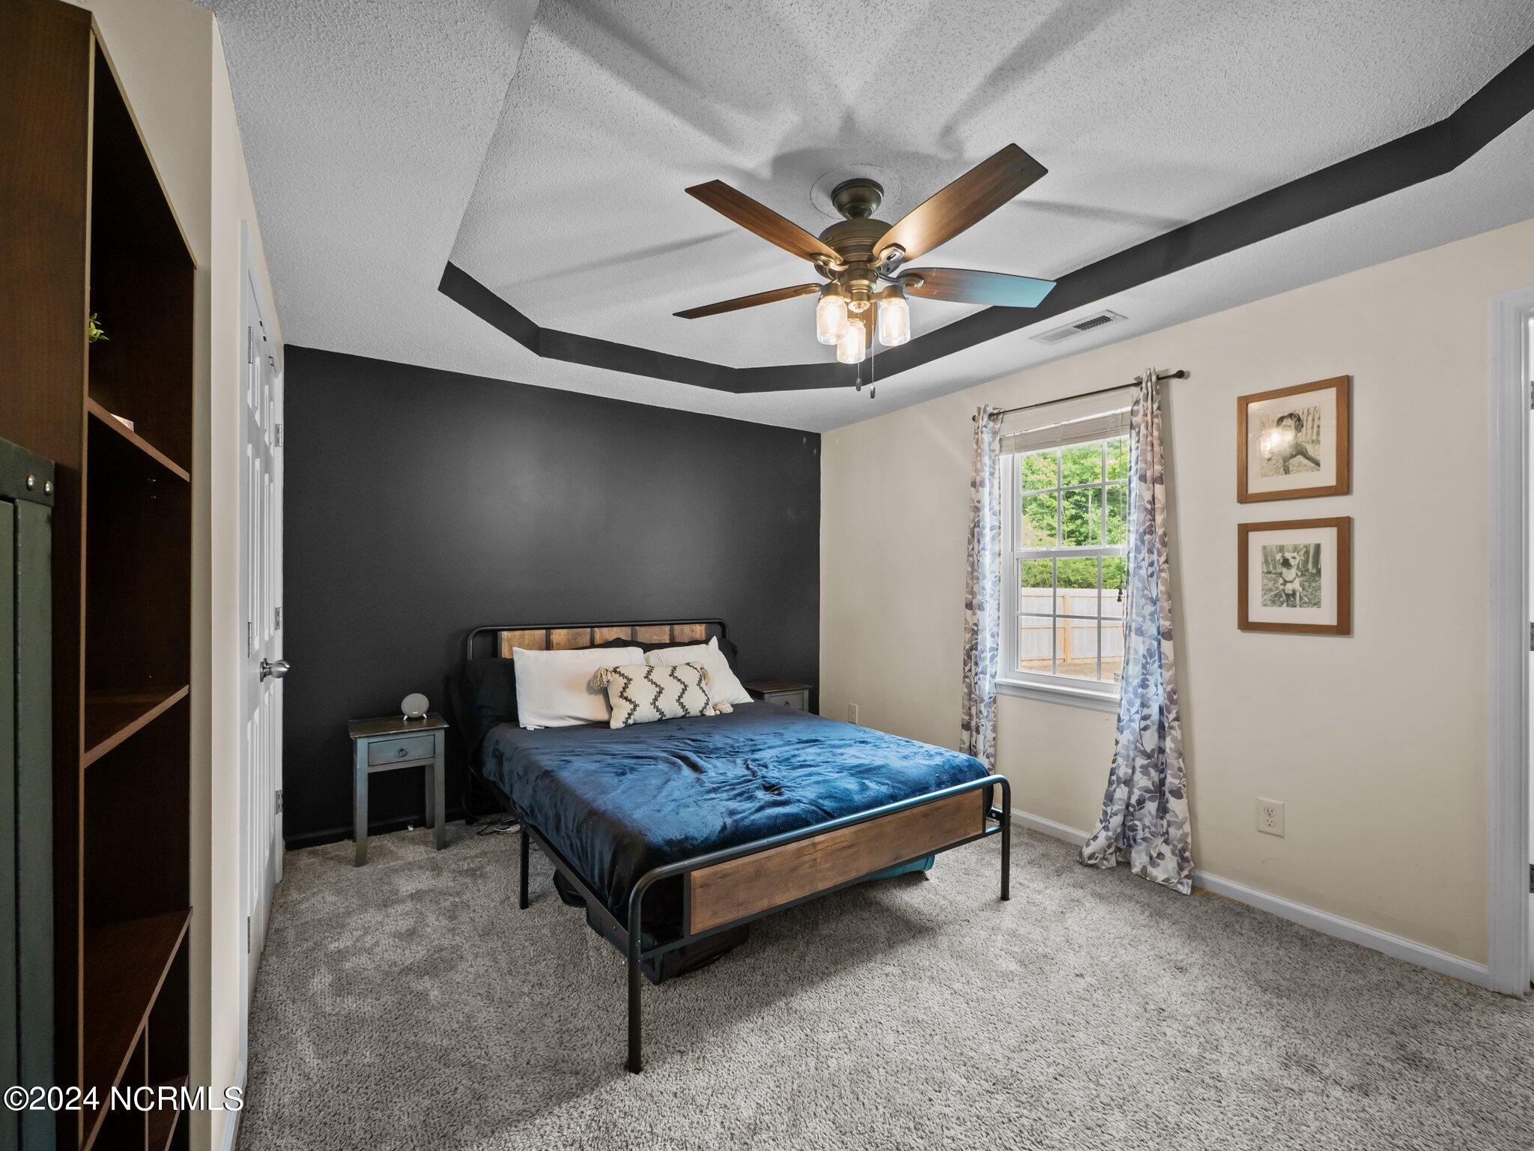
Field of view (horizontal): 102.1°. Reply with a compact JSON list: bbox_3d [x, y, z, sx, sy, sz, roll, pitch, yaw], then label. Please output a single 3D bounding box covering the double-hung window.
[{"bbox_3d":[1.460,-0.055,3.003,0.110,1.360,0.770,0,0,-34],"label":"double-hung window"}]

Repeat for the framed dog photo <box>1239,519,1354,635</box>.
[{"bbox_3d":[1.906,0.004,2.258,0.020,0.405,0.330,0,0,-34],"label":"framed dog photo"}]

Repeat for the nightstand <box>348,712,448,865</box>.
[{"bbox_3d":[-1.705,0.974,2.877,0.367,0.570,0.355,0,0,-34],"label":"nightstand"}]

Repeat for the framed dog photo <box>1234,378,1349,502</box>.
[{"bbox_3d":[1.905,-0.484,2.262,0.020,0.407,0.330,0,0,-34],"label":"framed dog photo"}]

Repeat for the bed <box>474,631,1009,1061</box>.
[{"bbox_3d":[-0.307,0.760,2.826,1.570,0.980,2.070,0,0,-35],"label":"bed"}]

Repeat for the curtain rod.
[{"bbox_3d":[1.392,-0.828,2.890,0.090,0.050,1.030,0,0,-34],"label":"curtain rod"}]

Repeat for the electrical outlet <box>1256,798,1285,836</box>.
[{"bbox_3d":[1.876,0.902,2.311,0.010,0.134,0.085,0,0,-34],"label":"electrical outlet"}]

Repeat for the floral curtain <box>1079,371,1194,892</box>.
[{"bbox_3d":[1.546,0.197,2.603,0.160,2.110,0.430,0,0,-34],"label":"floral curtain"}]

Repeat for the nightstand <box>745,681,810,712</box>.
[{"bbox_3d":[0.043,0.979,3.956,0.365,0.565,0.350,0,0,-34],"label":"nightstand"}]

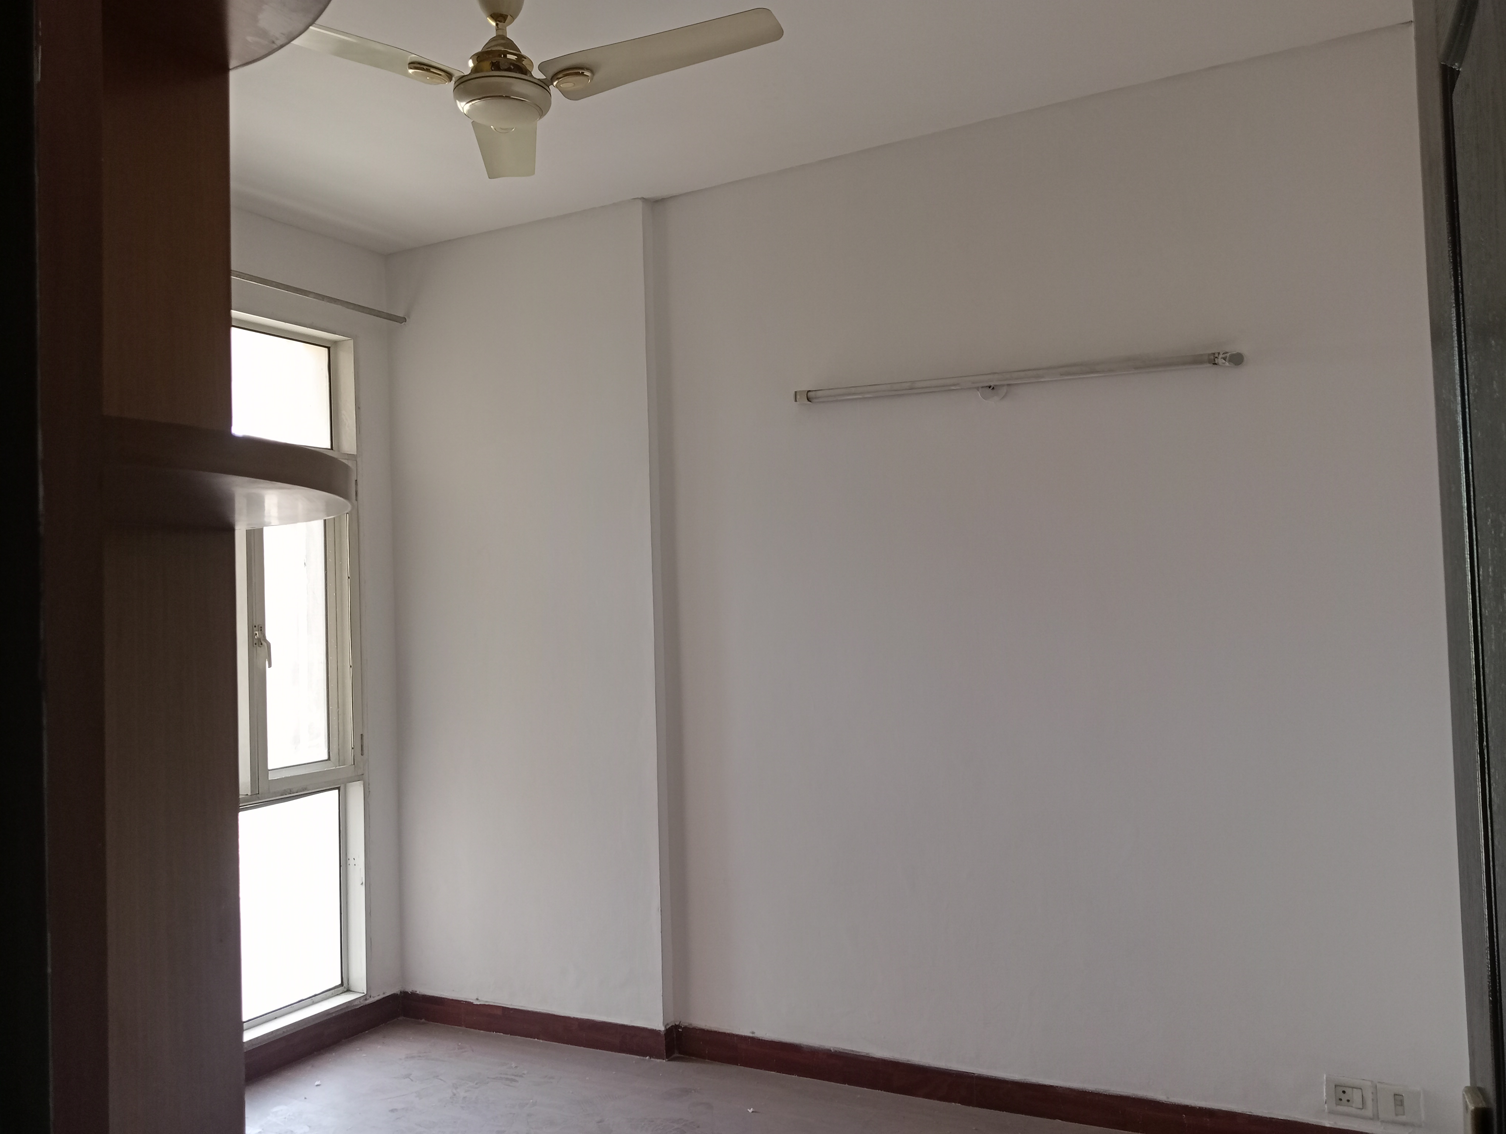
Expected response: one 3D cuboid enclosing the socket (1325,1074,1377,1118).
[{"bbox_3d":[1.483,1.317,3.025,0.112,0.087,0.015,-3,-3,29],"label":"socket"}]

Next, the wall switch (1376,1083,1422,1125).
[{"bbox_3d":[1.577,1.311,2.974,0.099,0.087,0.015,-3,-3,29],"label":"wall switch"}]

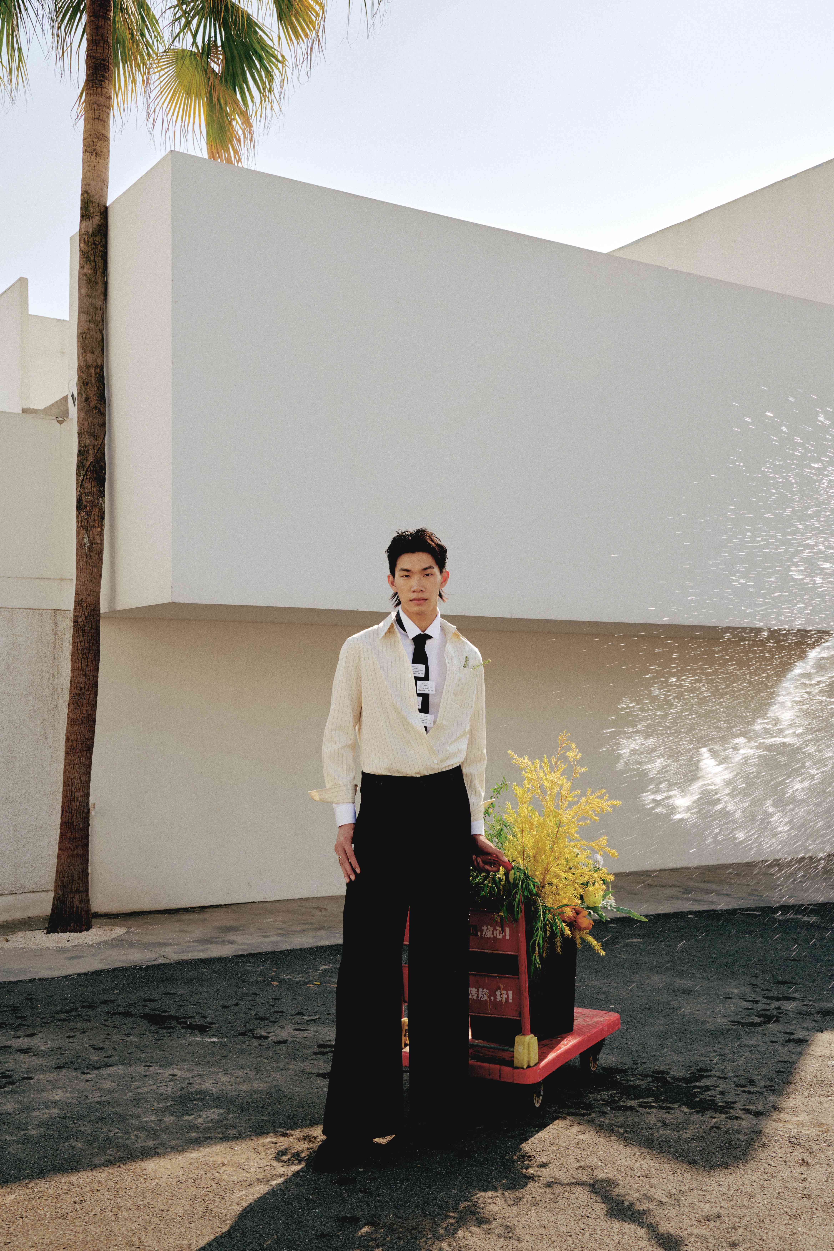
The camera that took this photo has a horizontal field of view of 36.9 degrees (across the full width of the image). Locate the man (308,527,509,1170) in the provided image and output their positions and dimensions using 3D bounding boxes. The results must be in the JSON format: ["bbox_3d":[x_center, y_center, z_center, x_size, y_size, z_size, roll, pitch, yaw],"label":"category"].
[{"bbox_3d":[-0.014,0.631,3.787,0.570,1.860,0.400,1,-4,-10],"label":"man"}]

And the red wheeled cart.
[{"bbox_3d":[0.317,1.185,4.353,0.580,0.825,0.790,-2,-4,28],"label":"red wheeled cart"}]

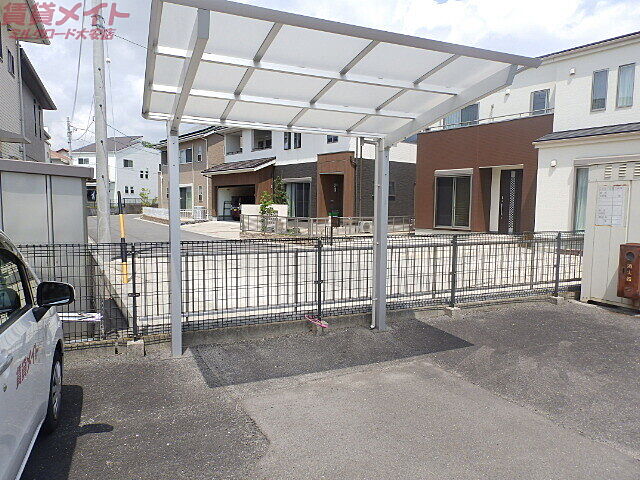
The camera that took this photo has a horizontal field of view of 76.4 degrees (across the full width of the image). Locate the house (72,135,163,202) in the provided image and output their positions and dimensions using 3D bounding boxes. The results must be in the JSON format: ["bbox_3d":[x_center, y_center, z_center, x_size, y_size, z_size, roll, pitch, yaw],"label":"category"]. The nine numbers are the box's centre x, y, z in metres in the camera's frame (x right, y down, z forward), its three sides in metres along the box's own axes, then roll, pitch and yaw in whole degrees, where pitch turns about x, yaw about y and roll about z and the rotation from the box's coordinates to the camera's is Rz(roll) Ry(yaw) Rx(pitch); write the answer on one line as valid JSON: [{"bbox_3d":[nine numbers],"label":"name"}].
[{"bbox_3d":[-22.533,-7.439,45.698,7.200,8.000,7.200,2,5,21],"label":"house"}]

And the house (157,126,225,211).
[{"bbox_3d":[-8.462,-5.663,33.959,8.900,7.600,7.800,5,6,44],"label":"house"}]

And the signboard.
[{"bbox_3d":[4.312,-0.504,6.026,0.020,0.600,0.450,-1,5,-21],"label":"signboard"}]

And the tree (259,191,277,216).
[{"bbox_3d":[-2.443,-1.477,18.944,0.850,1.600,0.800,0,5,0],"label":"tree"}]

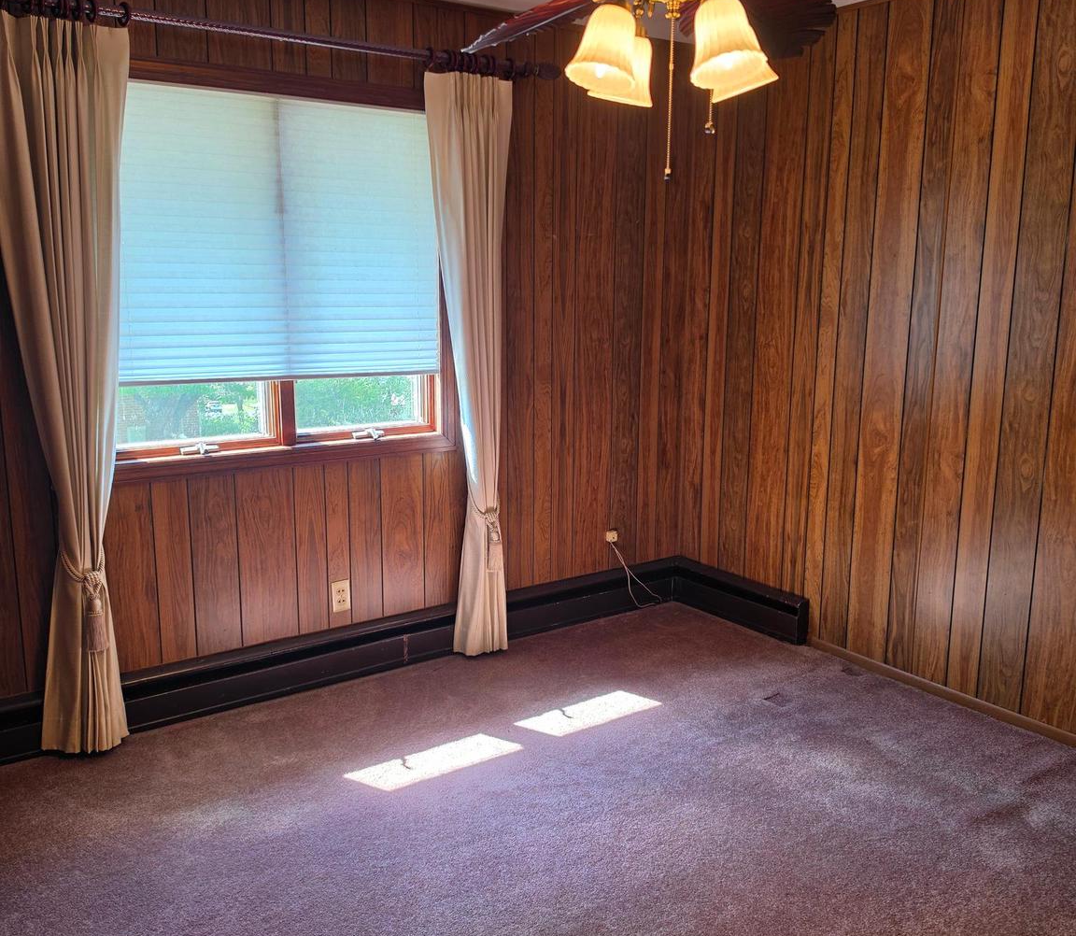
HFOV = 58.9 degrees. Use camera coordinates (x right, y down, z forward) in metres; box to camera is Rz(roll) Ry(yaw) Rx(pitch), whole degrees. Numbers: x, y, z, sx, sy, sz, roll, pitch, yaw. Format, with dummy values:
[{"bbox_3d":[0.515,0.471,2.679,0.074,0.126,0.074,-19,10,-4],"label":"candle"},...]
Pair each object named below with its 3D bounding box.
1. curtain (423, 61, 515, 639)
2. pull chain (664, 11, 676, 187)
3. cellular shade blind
[{"bbox_3d":[-0.240,-0.339,3.589,0.330,2.150,0.130,-7,12,-33],"label":"curtain"},{"bbox_3d":[0.256,-0.710,1.833,0.014,0.307,0.014,-7,12,-33],"label":"pull chain"},{"bbox_3d":[-0.875,-0.773,3.240,1.170,0.935,0.040,-7,12,-33],"label":"cellular shade blind"}]

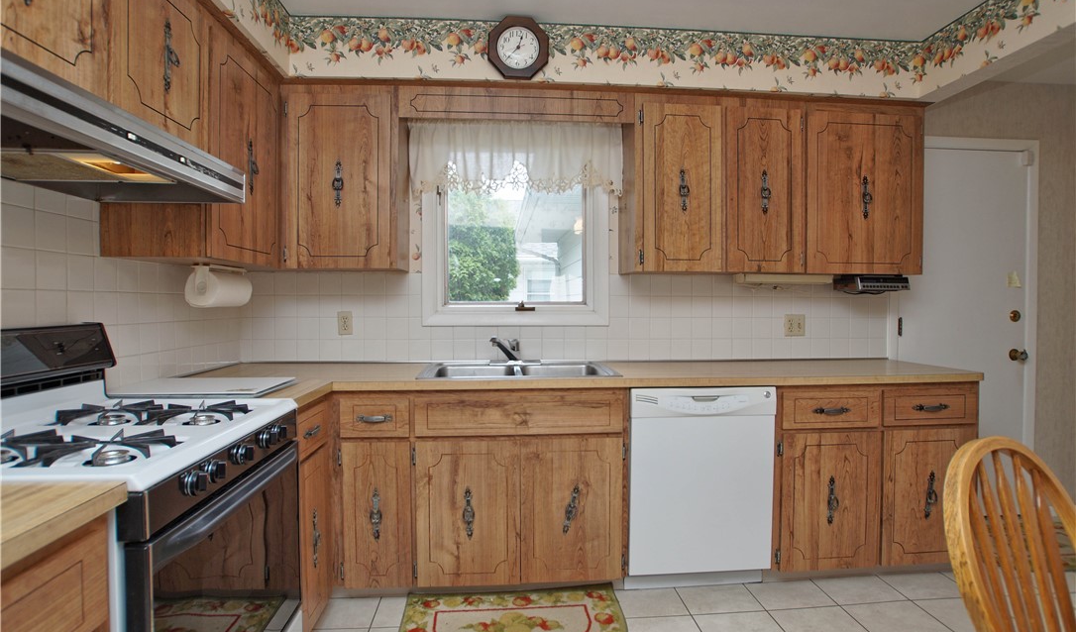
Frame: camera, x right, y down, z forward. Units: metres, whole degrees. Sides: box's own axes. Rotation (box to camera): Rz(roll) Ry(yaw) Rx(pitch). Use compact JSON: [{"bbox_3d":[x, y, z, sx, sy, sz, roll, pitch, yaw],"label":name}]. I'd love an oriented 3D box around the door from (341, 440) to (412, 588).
[{"bbox_3d":[-0.621,0.773,1.853,0.255,0.569,0.025,0,1,-4],"label":"door"}]

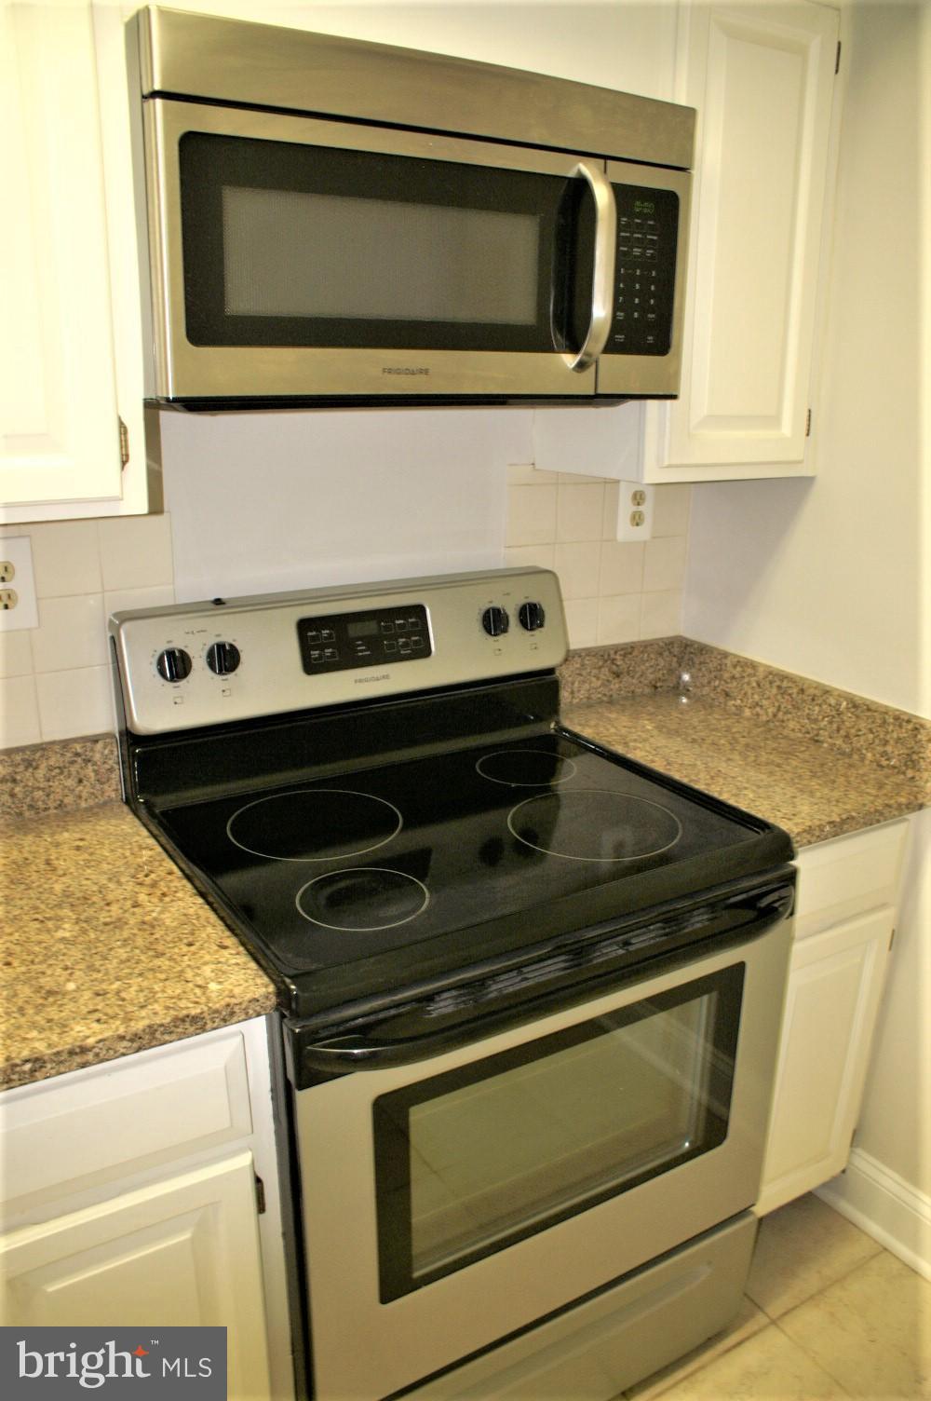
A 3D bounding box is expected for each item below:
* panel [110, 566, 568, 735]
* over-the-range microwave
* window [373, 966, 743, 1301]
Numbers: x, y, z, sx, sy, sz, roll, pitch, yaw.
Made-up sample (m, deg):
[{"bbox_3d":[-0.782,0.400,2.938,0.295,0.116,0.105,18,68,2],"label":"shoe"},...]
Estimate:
[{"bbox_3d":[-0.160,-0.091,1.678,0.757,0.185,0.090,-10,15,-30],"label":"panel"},{"bbox_3d":[-0.081,-0.609,1.433,0.757,0.400,0.400,-10,20,-30],"label":"over-the-range microwave"},{"bbox_3d":[0.141,0.548,1.378,0.578,0.299,0.020,-10,20,-30],"label":"window"}]

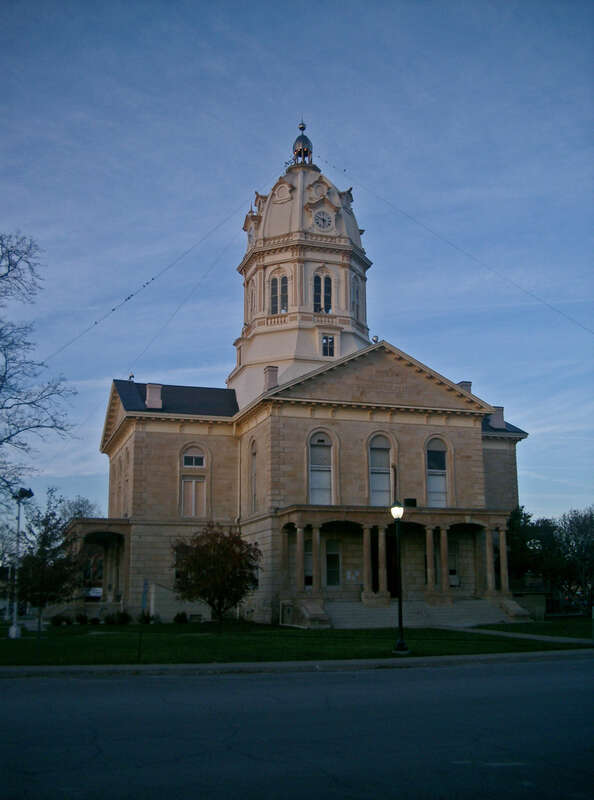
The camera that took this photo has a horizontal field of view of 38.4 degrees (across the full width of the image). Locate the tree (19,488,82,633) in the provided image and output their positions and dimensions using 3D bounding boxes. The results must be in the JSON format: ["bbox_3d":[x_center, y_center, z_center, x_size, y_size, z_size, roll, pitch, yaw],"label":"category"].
[{"bbox_3d":[-10.393,6.791,36.050,2.800,6.067,2.800,4,-13,-18],"label":"tree"}]

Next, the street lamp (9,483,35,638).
[{"bbox_3d":[-10.573,6.170,32.486,0.750,5.676,0.750,9,-16,-37],"label":"street lamp"}]

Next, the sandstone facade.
[{"bbox_3d":[0.623,-3.307,62.043,31.200,36.775,31.200,4,-13,-18],"label":"sandstone facade"}]

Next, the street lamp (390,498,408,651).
[{"bbox_3d":[2.920,5.038,24.520,0.450,4.284,0.450,0,-12,0],"label":"street lamp"}]

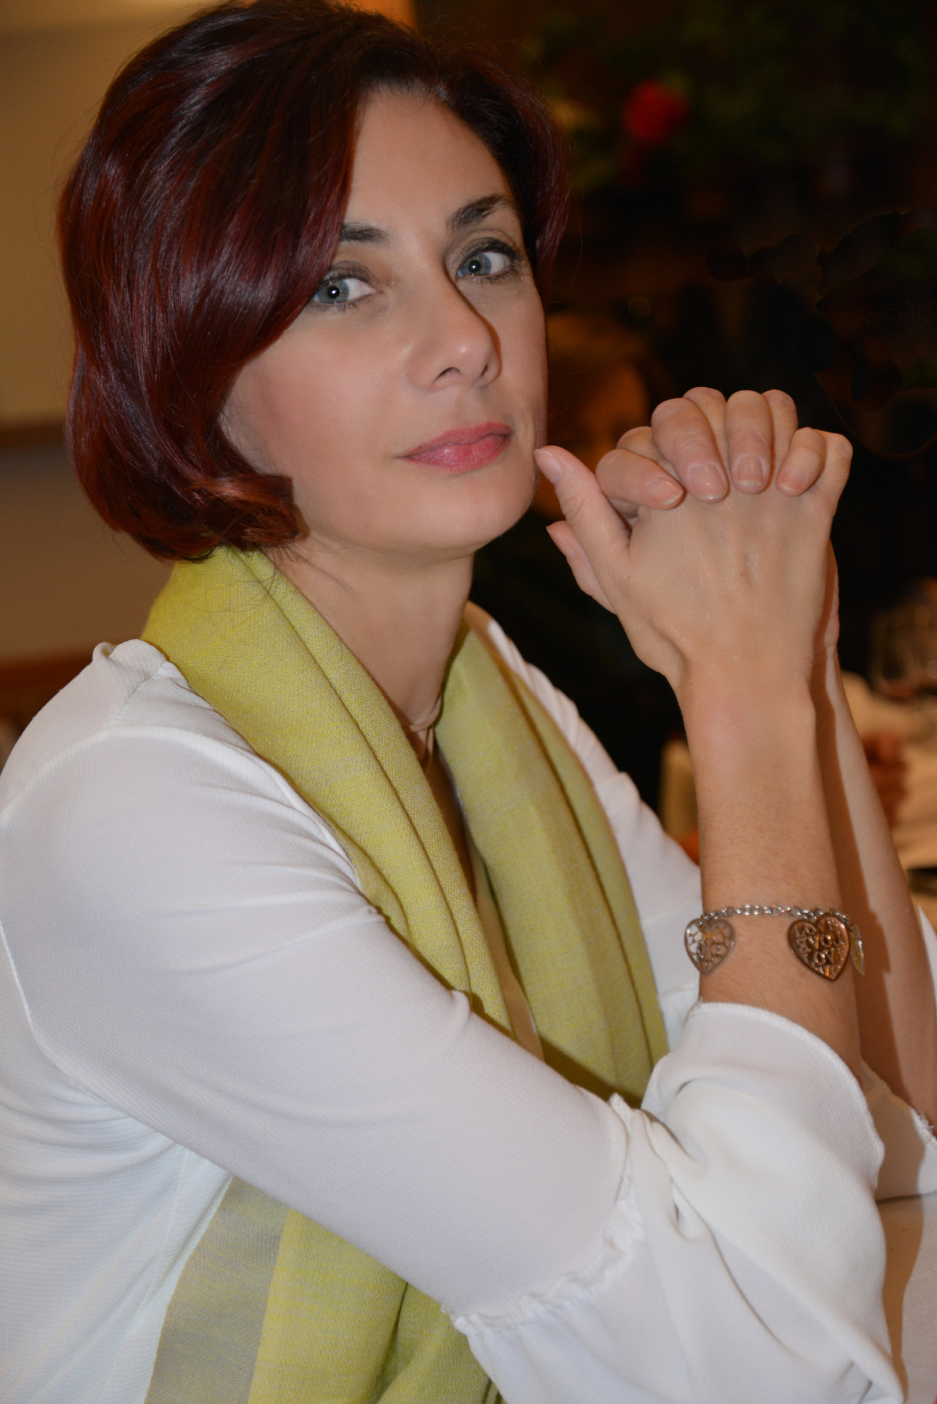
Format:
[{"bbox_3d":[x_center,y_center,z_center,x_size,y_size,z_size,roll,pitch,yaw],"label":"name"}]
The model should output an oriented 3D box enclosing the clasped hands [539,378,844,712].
[{"bbox_3d":[0.084,-0.058,0.900,0.116,0.114,0.090,-1,3,9],"label":"clasped hands"}]

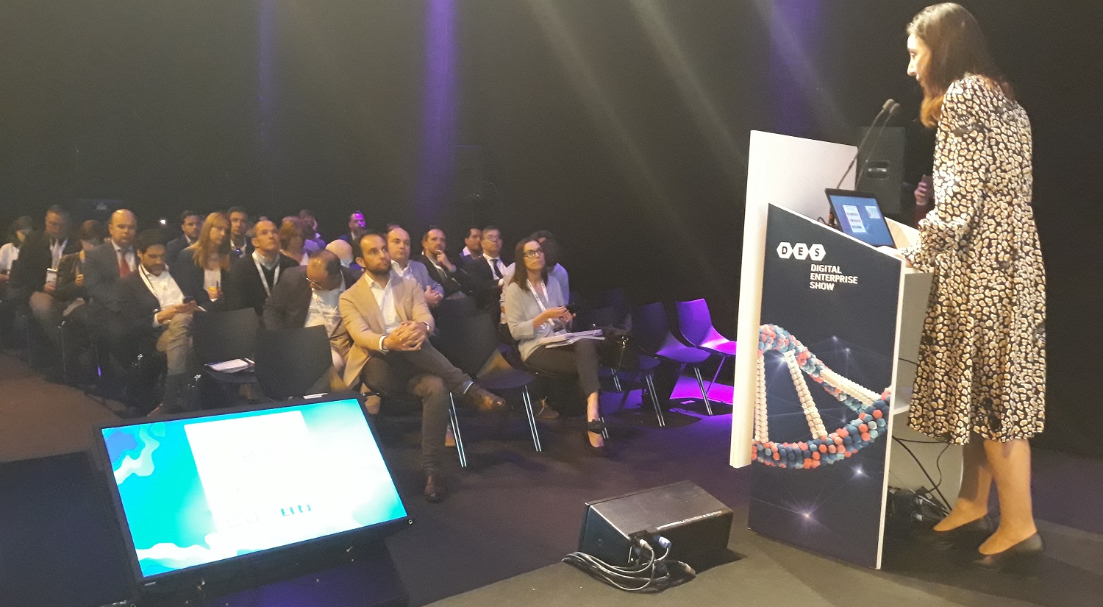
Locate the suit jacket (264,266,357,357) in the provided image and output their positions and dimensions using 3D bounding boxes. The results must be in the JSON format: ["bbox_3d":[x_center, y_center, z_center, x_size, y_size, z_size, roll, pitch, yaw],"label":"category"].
[{"bbox_3d":[-1.409,0.050,5.331,0.560,0.640,0.480,-2,7,-37],"label":"suit jacket"}]

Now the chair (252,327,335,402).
[{"bbox_3d":[-1.224,0.524,4.327,0.510,0.790,0.570,-3,8,-42],"label":"chair"}]

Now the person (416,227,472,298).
[{"bbox_3d":[-0.755,0.023,6.883,0.540,1.270,0.780,-3,8,-42],"label":"person"}]

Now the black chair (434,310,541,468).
[{"bbox_3d":[-0.411,0.478,5.071,0.510,0.790,0.570,-3,8,-42],"label":"black chair"}]

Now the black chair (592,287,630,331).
[{"bbox_3d":[0.619,0.283,7.380,0.510,0.790,0.570,-3,8,-42],"label":"black chair"}]

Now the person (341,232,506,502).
[{"bbox_3d":[-0.700,0.280,4.500,0.660,1.280,0.840,-2,7,-38],"label":"person"}]

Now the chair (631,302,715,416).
[{"bbox_3d":[0.826,0.401,6.151,0.500,0.790,0.520,-3,8,-42],"label":"chair"}]

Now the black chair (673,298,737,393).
[{"bbox_3d":[1.280,0.378,6.663,0.510,0.790,0.570,-4,8,-44],"label":"black chair"}]

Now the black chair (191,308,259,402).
[{"bbox_3d":[-1.790,0.426,4.990,0.500,0.790,0.520,-3,8,-42],"label":"black chair"}]

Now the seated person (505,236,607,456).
[{"bbox_3d":[0.010,0.250,5.200,0.780,1.260,0.490,7,8,42],"label":"seated person"}]

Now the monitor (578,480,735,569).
[{"bbox_3d":[0.321,0.655,2.542,0.420,0.150,0.230,-3,8,-38],"label":"monitor"}]

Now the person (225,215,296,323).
[{"bbox_3d":[-1.851,0.078,5.882,0.560,1.290,0.800,-3,8,-42],"label":"person"}]

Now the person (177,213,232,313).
[{"bbox_3d":[-2.183,0.092,5.578,0.500,1.300,0.780,-3,8,-42],"label":"person"}]

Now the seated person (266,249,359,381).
[{"bbox_3d":[-1.277,0.238,5.230,0.560,1.150,0.820,-3,8,-42],"label":"seated person"}]

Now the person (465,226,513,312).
[{"bbox_3d":[-0.334,-0.009,7.407,0.540,1.300,0.820,-3,7,-40],"label":"person"}]

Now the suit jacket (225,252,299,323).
[{"bbox_3d":[-1.859,0.120,5.908,0.560,0.950,0.700,-3,8,-42],"label":"suit jacket"}]

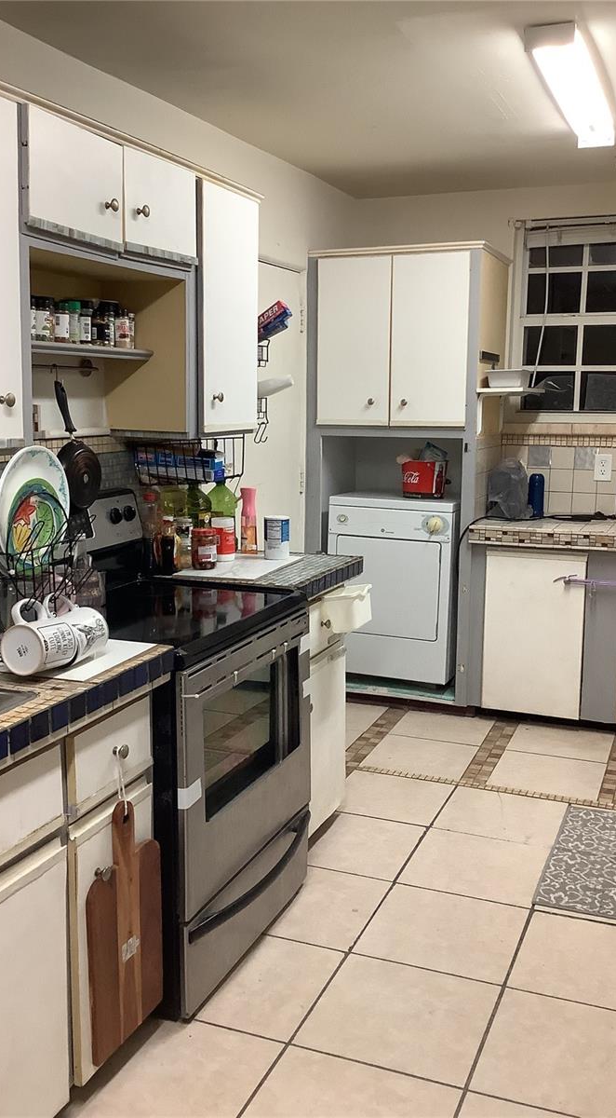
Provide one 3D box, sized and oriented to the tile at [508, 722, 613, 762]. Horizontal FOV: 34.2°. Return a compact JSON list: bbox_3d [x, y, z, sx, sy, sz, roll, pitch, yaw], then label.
[{"bbox_3d":[1.066,0.780,4.214,0.405,0.010,0.380,4,10,22],"label":"tile"}]

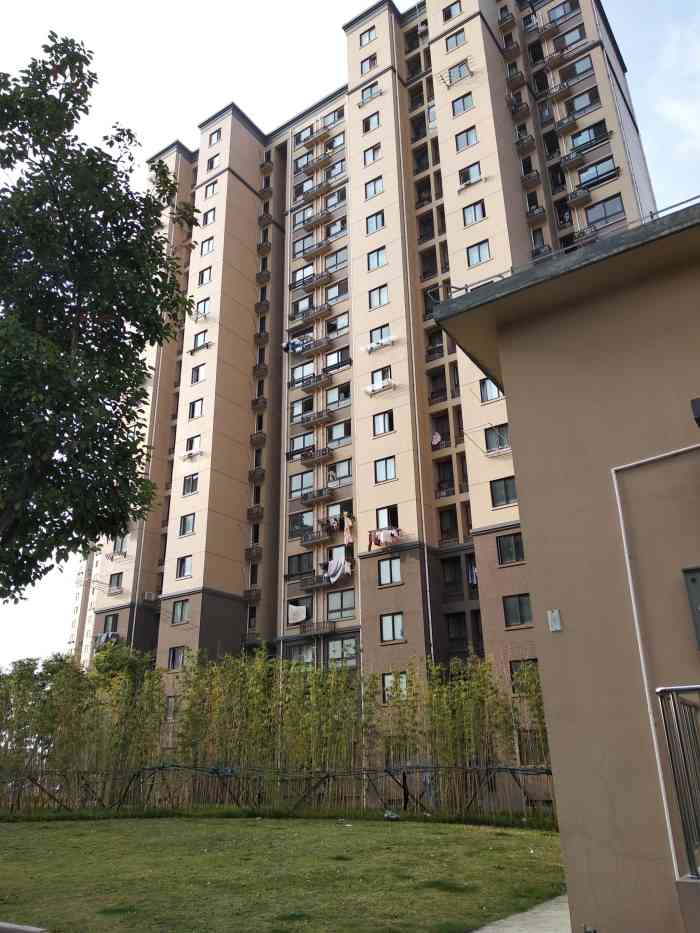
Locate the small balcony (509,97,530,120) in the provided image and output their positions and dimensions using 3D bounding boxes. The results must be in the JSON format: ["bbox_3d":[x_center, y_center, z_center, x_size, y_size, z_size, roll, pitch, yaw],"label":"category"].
[{"bbox_3d":[11.323,-23.569,46.680,1.100,0.650,0.680,-14,-26,30],"label":"small balcony"}]

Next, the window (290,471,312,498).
[{"bbox_3d":[-3.392,1.243,48.776,1.966,1.656,0.117,-15,-26,31],"label":"window"}]

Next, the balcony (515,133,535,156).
[{"bbox_3d":[11.699,-21.094,46.612,1.121,0.708,0.649,-15,-26,30],"label":"balcony"}]

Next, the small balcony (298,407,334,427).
[{"bbox_3d":[-2.270,-3.458,49.763,2.340,0.712,0.610,-15,-26,31],"label":"small balcony"}]

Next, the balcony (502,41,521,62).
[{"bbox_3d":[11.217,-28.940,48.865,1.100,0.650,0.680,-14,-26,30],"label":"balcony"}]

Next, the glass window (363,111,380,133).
[{"bbox_3d":[1.516,-23.938,48.985,1.299,1.369,0.145,-15,-26,30],"label":"glass window"}]

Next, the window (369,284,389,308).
[{"bbox_3d":[1.786,-10.524,43.485,1.299,1.369,0.145,-15,-26,30],"label":"window"}]

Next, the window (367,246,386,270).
[{"bbox_3d":[1.768,-13.212,44.684,1.283,1.293,0.120,-14,-26,30],"label":"window"}]

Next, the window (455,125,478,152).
[{"bbox_3d":[7.394,-20.691,44.334,1.351,1.321,0.177,-15,-26,30],"label":"window"}]

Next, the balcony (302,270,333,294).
[{"bbox_3d":[-2.492,-14.383,54.216,2.340,0.712,0.610,-15,-26,31],"label":"balcony"}]

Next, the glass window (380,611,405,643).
[{"bbox_3d":[2.226,8.395,36.498,1.341,1.371,0.153,-15,-26,31],"label":"glass window"}]

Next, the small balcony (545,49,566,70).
[{"bbox_3d":[13.752,-27.190,47.097,1.200,0.682,0.580,-15,-26,31],"label":"small balcony"}]

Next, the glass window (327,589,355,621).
[{"bbox_3d":[-0.507,8.554,43.248,1.987,1.688,0.145,-15,-26,30],"label":"glass window"}]

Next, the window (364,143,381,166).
[{"bbox_3d":[1.608,-21.270,47.961,1.283,1.293,0.120,-14,-26,30],"label":"window"}]

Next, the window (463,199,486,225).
[{"bbox_3d":[7.344,-14.848,41.191,1.273,1.320,0.120,-14,-26,30],"label":"window"}]

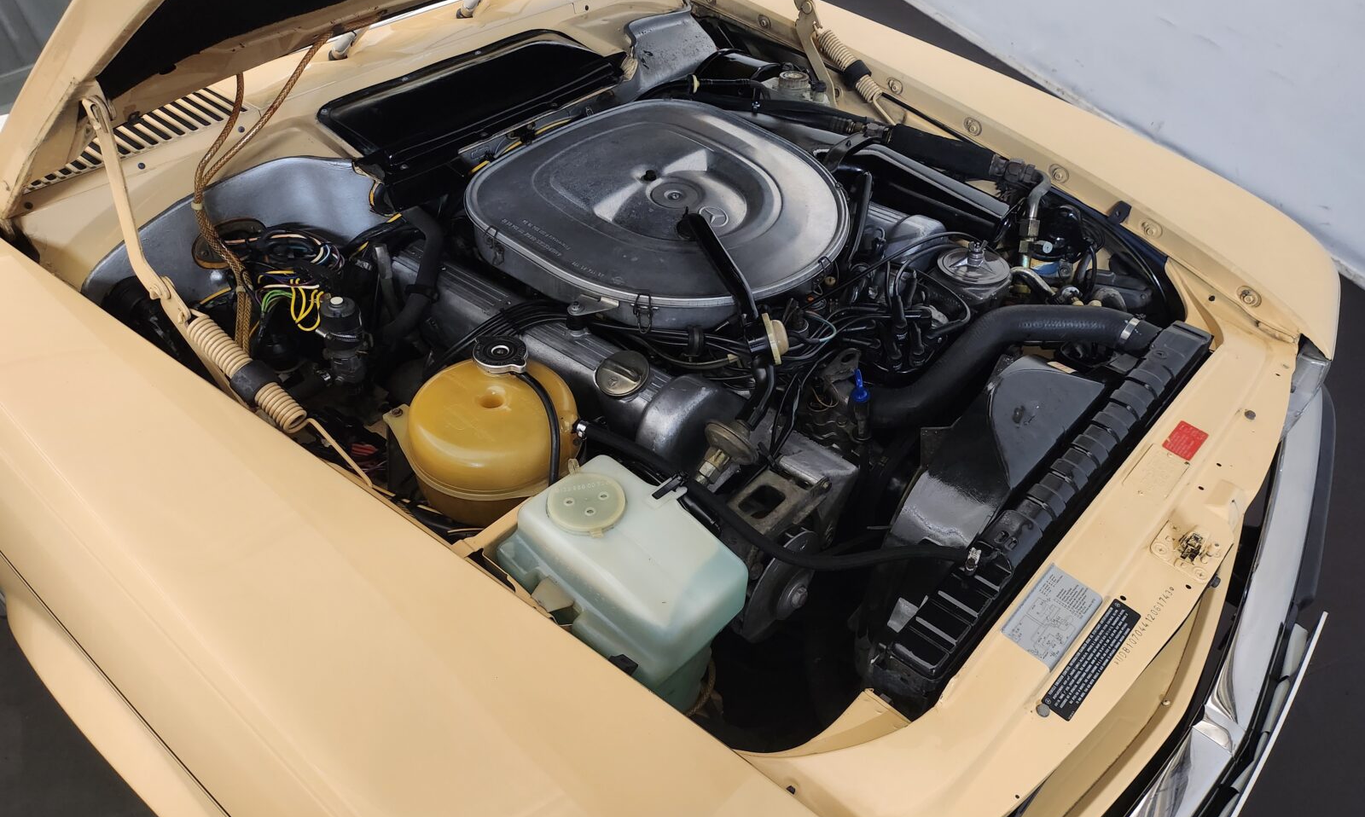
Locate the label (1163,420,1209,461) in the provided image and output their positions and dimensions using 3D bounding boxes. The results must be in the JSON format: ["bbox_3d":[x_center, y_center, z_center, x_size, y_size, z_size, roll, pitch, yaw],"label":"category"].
[{"bbox_3d":[0.598,0.038,1.123,0.033,0.002,0.058,38,54,22],"label":"label"}]

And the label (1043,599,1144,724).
[{"bbox_3d":[0.396,0.240,0.912,0.026,0.002,0.159,38,54,22],"label":"label"}]

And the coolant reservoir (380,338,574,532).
[{"bbox_3d":[-0.230,0.047,1.166,0.215,0.140,0.210,0,42,0],"label":"coolant reservoir"}]

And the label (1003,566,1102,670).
[{"bbox_3d":[0.366,0.205,0.938,0.057,0.002,0.110,38,54,22],"label":"label"}]

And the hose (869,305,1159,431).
[{"bbox_3d":[0.425,-0.071,1.280,0.442,0.110,0.113,-6,42,-7],"label":"hose"}]

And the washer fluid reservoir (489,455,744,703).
[{"bbox_3d":[-0.063,0.214,1.045,0.260,0.200,0.165,31,51,30],"label":"washer fluid reservoir"}]

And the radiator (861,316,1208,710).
[{"bbox_3d":[0.440,0.235,1.204,0.060,0.450,0.685,31,51,30],"label":"radiator"}]

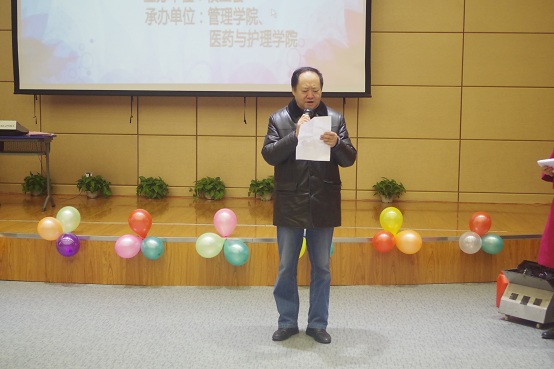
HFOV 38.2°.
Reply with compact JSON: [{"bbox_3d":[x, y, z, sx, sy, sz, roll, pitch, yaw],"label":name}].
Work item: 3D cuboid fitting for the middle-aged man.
[{"bbox_3d":[0.199,0.129,4.908,0.571,1.692,0.460,1,5,-1],"label":"middle-aged man"}]

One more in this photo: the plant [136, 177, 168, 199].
[{"bbox_3d":[-1.463,0.038,9.451,0.372,0.267,0.353,1,5,4],"label":"plant"}]

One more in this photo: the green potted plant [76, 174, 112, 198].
[{"bbox_3d":[-2.156,0.027,9.466,0.405,0.268,0.385,1,5,4],"label":"green potted plant"}]

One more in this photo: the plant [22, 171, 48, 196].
[{"bbox_3d":[-2.877,-0.004,9.569,0.333,0.292,0.317,1,5,4],"label":"plant"}]

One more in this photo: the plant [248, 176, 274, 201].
[{"bbox_3d":[-0.138,0.049,9.414,0.371,0.287,0.353,1,5,4],"label":"plant"}]

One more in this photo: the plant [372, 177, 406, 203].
[{"bbox_3d":[1.316,0.070,9.326,0.373,0.299,0.354,1,5,4],"label":"plant"}]

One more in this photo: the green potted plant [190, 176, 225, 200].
[{"bbox_3d":[-0.804,0.047,9.424,0.386,0.272,0.367,1,5,4],"label":"green potted plant"}]

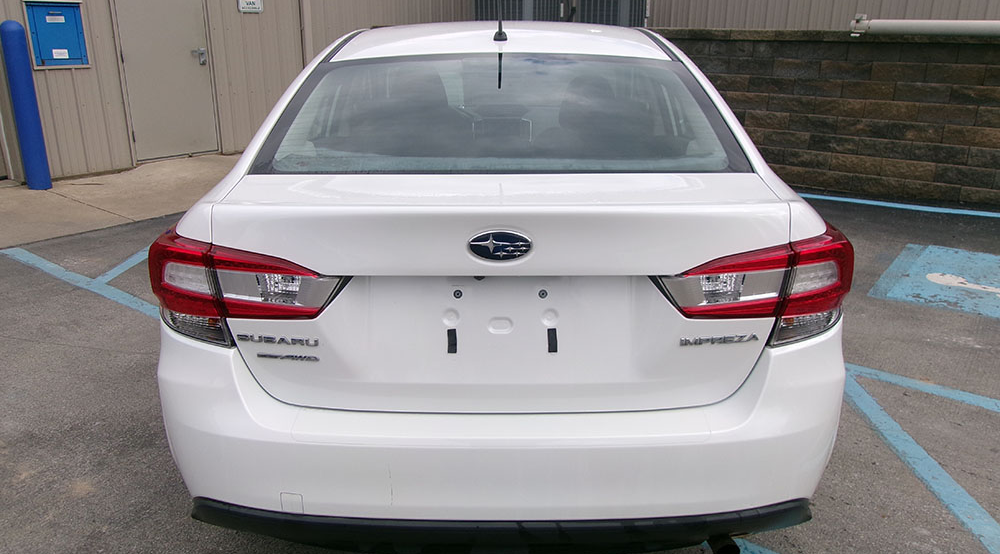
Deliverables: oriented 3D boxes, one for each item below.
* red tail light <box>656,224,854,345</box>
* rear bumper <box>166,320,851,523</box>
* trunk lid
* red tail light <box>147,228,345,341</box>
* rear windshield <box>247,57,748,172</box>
[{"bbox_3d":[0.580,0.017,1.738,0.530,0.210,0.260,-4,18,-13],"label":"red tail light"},{"bbox_3d":[0.000,0.322,1.869,1.740,0.390,0.480,0,17,0],"label":"rear bumper"},{"bbox_3d":[0.000,0.022,1.755,1.180,0.470,0.420,0,17,0],"label":"trunk lid"},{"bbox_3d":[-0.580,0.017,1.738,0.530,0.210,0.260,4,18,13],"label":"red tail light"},{"bbox_3d":[0.000,-0.470,2.126,1.200,0.130,0.710,0,41,0],"label":"rear windshield"}]

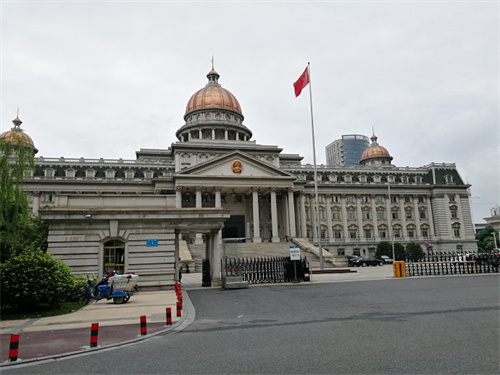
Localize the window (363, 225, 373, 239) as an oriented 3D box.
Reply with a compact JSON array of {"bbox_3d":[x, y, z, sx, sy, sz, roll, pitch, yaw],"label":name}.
[{"bbox_3d":[27.239,10.157,90.027,2.300,3.400,0.400,1,-11,-13],"label":"window"}]

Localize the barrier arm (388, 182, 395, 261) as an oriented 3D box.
[{"bbox_3d":[9.745,2.330,26.822,0.110,5.460,0.090,1,-11,-11],"label":"barrier arm"}]

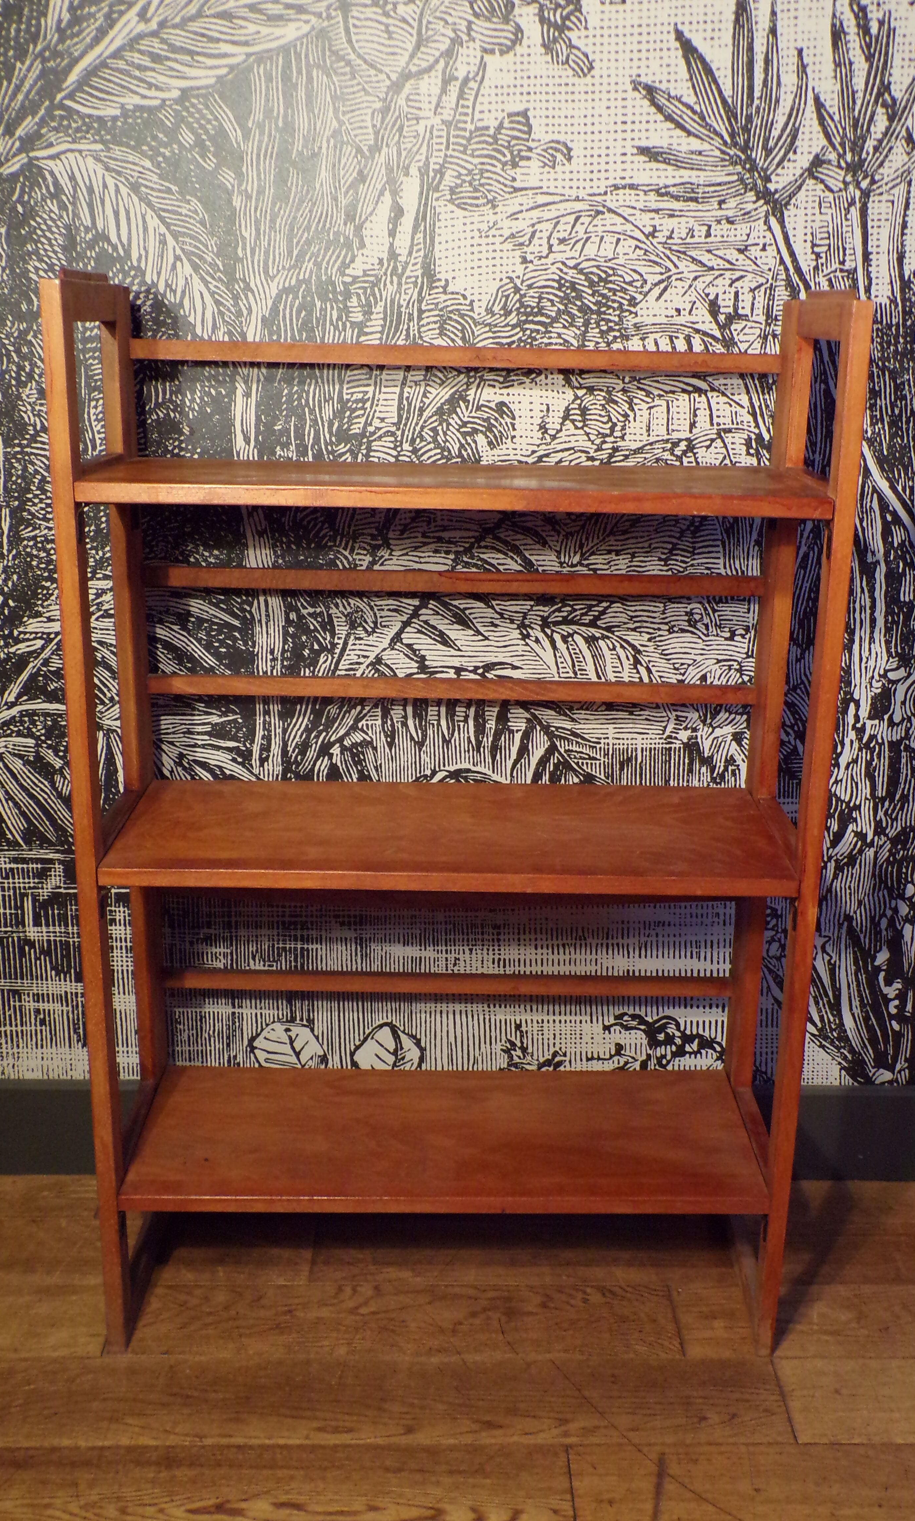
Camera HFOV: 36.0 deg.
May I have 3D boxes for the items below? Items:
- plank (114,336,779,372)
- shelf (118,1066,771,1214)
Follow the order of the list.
[{"bbox_3d":[-0.002,-0.418,1.454,0.670,0.019,0.012,1,17,-1],"label":"plank"},{"bbox_3d":[-0.013,0.420,1.575,0.670,0.019,0.266,0,17,0],"label":"shelf"}]

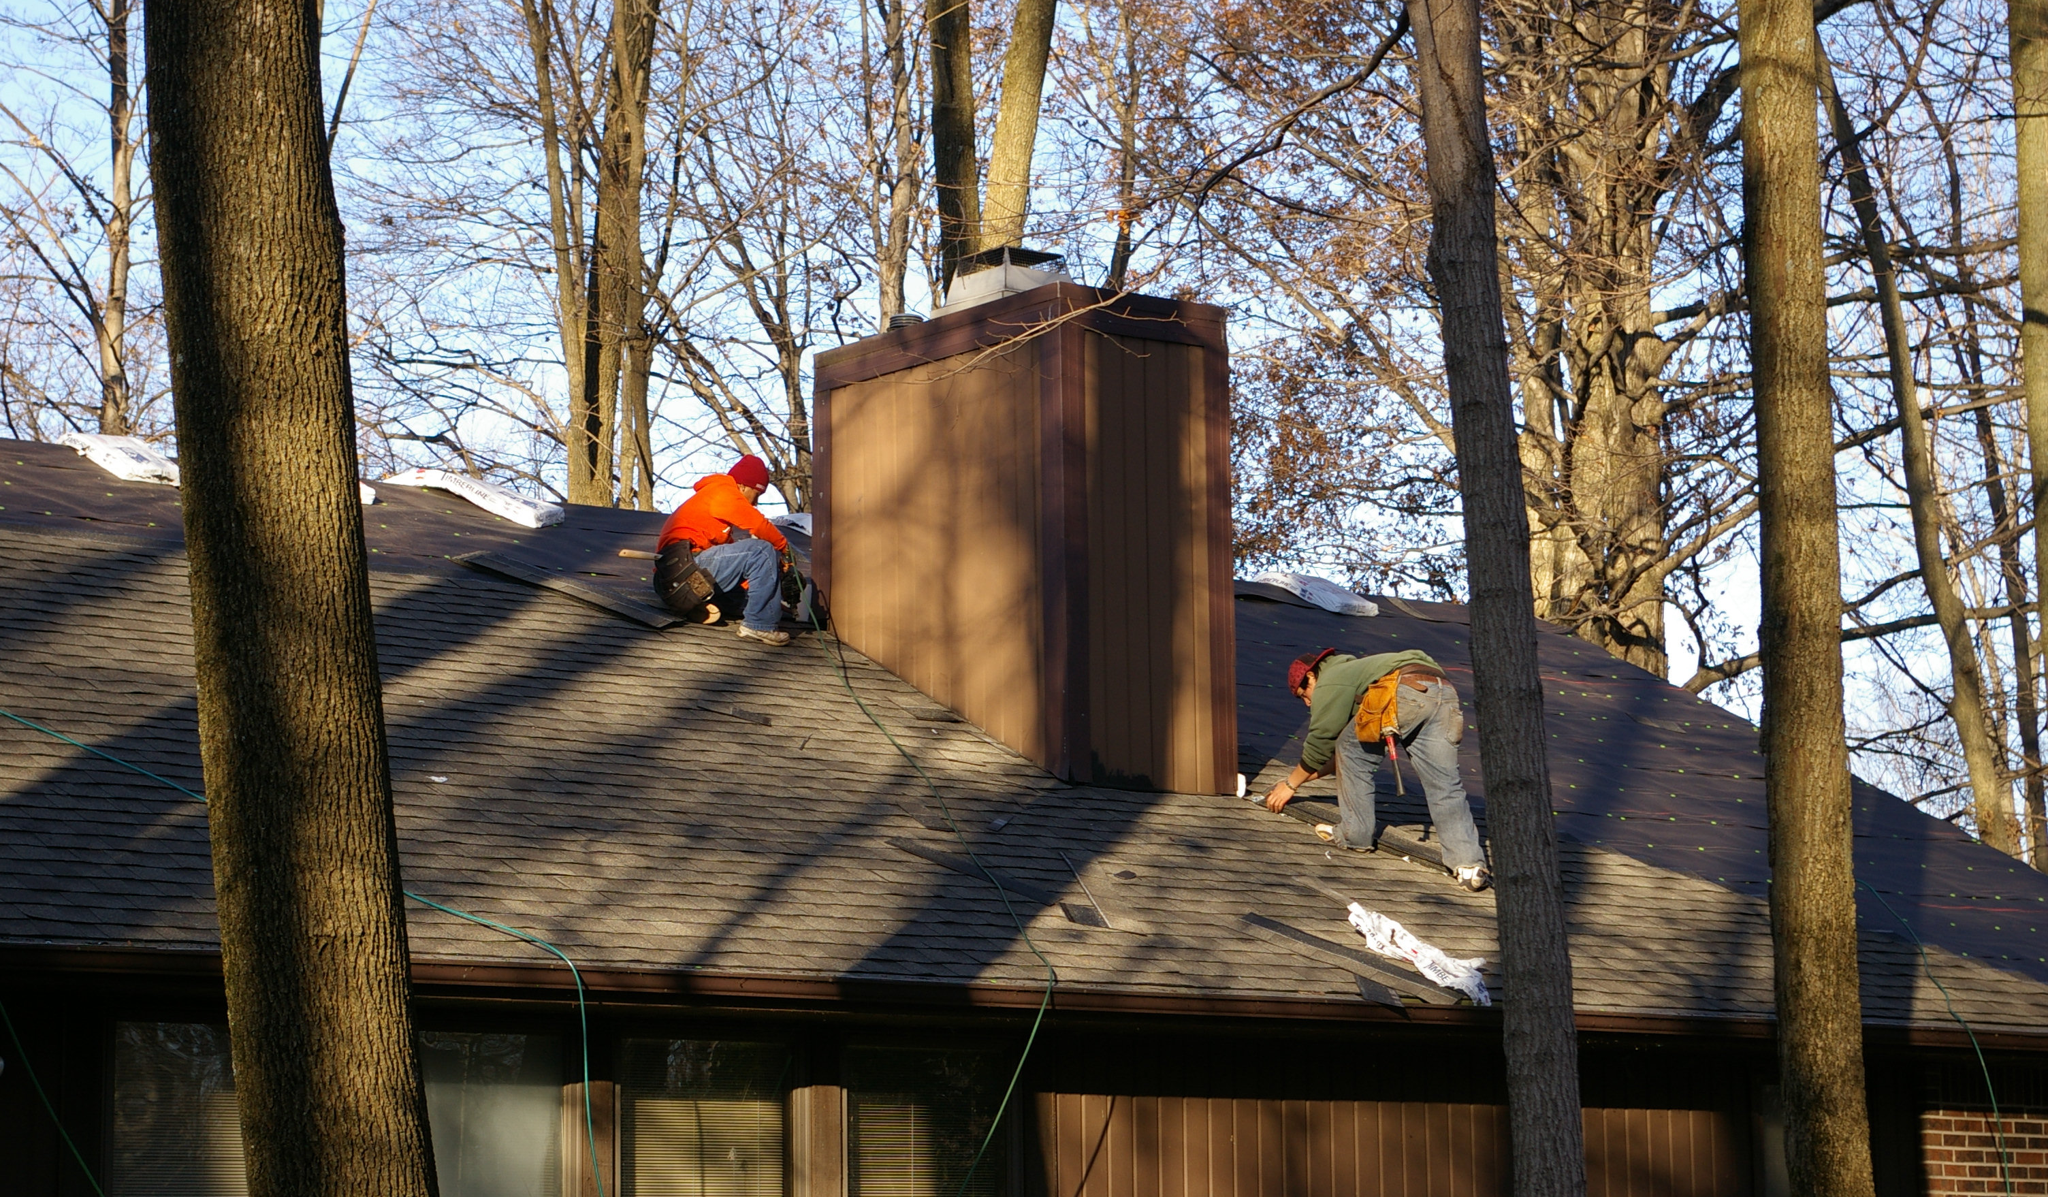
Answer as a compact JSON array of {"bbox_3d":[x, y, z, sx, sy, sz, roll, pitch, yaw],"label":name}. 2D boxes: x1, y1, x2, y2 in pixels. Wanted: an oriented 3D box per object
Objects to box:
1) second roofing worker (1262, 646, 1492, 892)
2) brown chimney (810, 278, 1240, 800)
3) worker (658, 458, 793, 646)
[{"bbox_3d":[1.580,0.787,21.025,0.961,1.093,0.587,-8,-12,38],"label":"second roofing worker"},{"bbox_3d":[-0.036,-0.132,22.118,0.990,2.320,2.040,6,-11,-36],"label":"brown chimney"},{"bbox_3d":[-1.357,-0.226,21.814,0.668,0.901,0.506,4,-10,-29],"label":"worker"}]

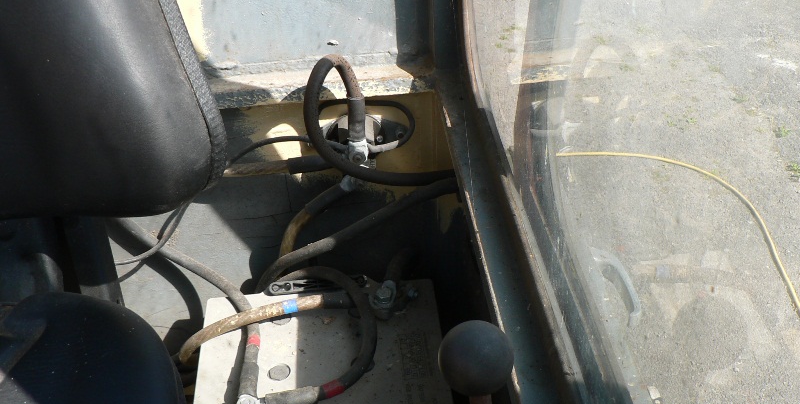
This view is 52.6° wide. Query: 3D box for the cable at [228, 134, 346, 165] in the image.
[{"bbox_3d":[-0.125,-0.058,0.882,0.130,0.036,0.035,-5,45,-2],"label":"cable"}]

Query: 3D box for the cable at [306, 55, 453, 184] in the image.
[{"bbox_3d":[-0.020,-0.087,0.865,0.161,0.174,0.062,-5,45,-2],"label":"cable"}]

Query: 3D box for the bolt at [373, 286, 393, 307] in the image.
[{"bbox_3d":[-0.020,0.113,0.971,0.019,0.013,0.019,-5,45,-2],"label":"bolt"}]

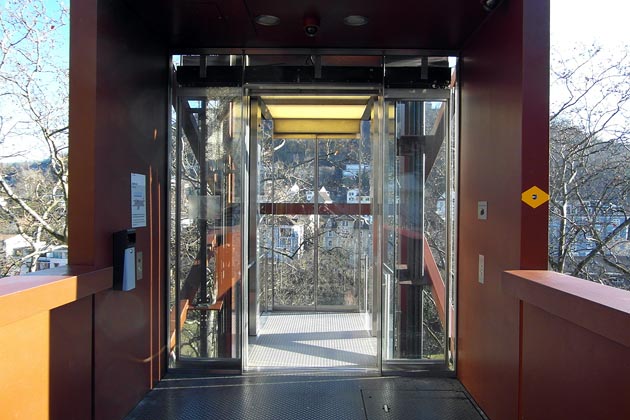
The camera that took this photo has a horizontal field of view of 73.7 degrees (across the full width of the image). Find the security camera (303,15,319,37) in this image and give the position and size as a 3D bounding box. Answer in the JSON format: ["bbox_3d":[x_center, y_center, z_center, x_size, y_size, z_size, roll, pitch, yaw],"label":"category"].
[{"bbox_3d":[-0.025,-1.417,3.260,0.118,0.130,0.120,1,0,1],"label":"security camera"}]

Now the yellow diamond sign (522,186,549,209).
[{"bbox_3d":[1.385,-0.079,2.635,0.172,0.140,0.010,1,0,1],"label":"yellow diamond sign"}]

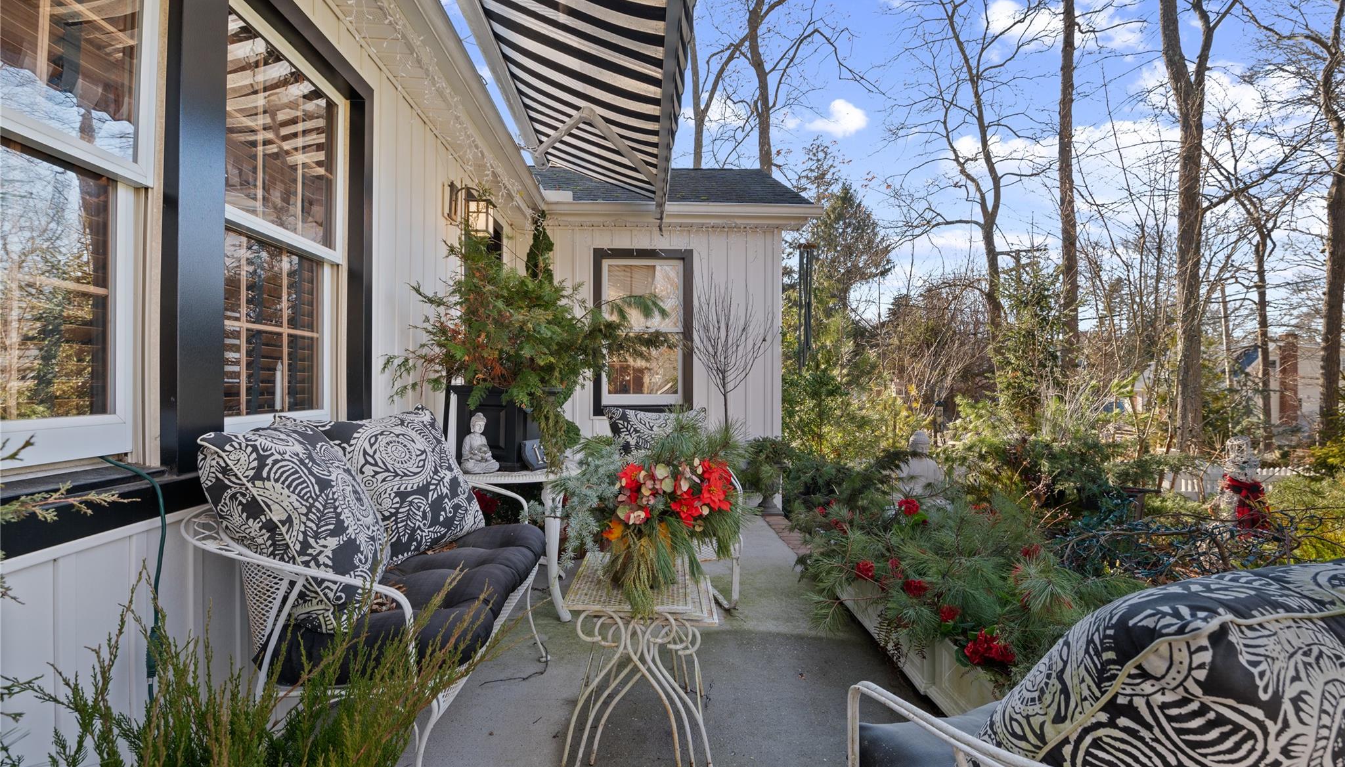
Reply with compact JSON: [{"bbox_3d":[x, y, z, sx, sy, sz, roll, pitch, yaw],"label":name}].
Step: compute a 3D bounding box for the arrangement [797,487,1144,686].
[{"bbox_3d":[1.200,0.750,2.430,0.920,0.530,1.550,0,0,-3],"label":"arrangement"}]

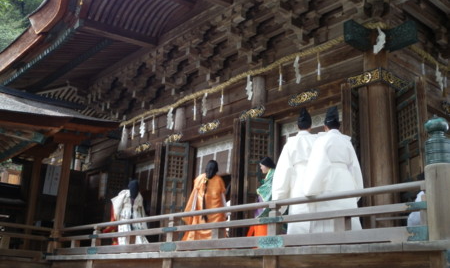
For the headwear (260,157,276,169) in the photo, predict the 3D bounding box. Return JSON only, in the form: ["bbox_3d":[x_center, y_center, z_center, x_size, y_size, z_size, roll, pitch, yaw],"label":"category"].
[{"bbox_3d":[0.657,0.453,7.857,0.220,0.170,0.180,-4,-18,21],"label":"headwear"}]

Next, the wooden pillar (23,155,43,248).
[{"bbox_3d":[-4.849,1.800,13.044,0.170,2.590,0.170,17,-22,-38],"label":"wooden pillar"}]

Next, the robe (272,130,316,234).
[{"bbox_3d":[0.962,0.660,6.484,0.620,1.450,0.440,-5,-19,25],"label":"robe"}]

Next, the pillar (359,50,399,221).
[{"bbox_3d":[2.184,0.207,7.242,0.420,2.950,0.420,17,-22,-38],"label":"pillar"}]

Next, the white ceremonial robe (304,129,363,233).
[{"bbox_3d":[1.323,0.639,6.272,0.620,1.400,0.440,-5,-19,25],"label":"white ceremonial robe"}]

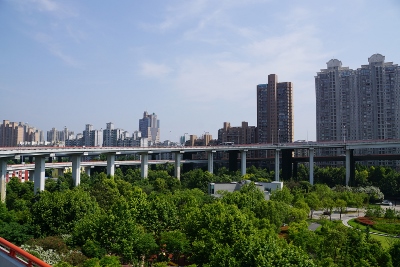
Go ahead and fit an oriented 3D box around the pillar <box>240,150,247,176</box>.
[{"bbox_3d":[25.951,20.171,177.000,2.100,20.200,2.400,0,-3,-6],"label":"pillar"}]

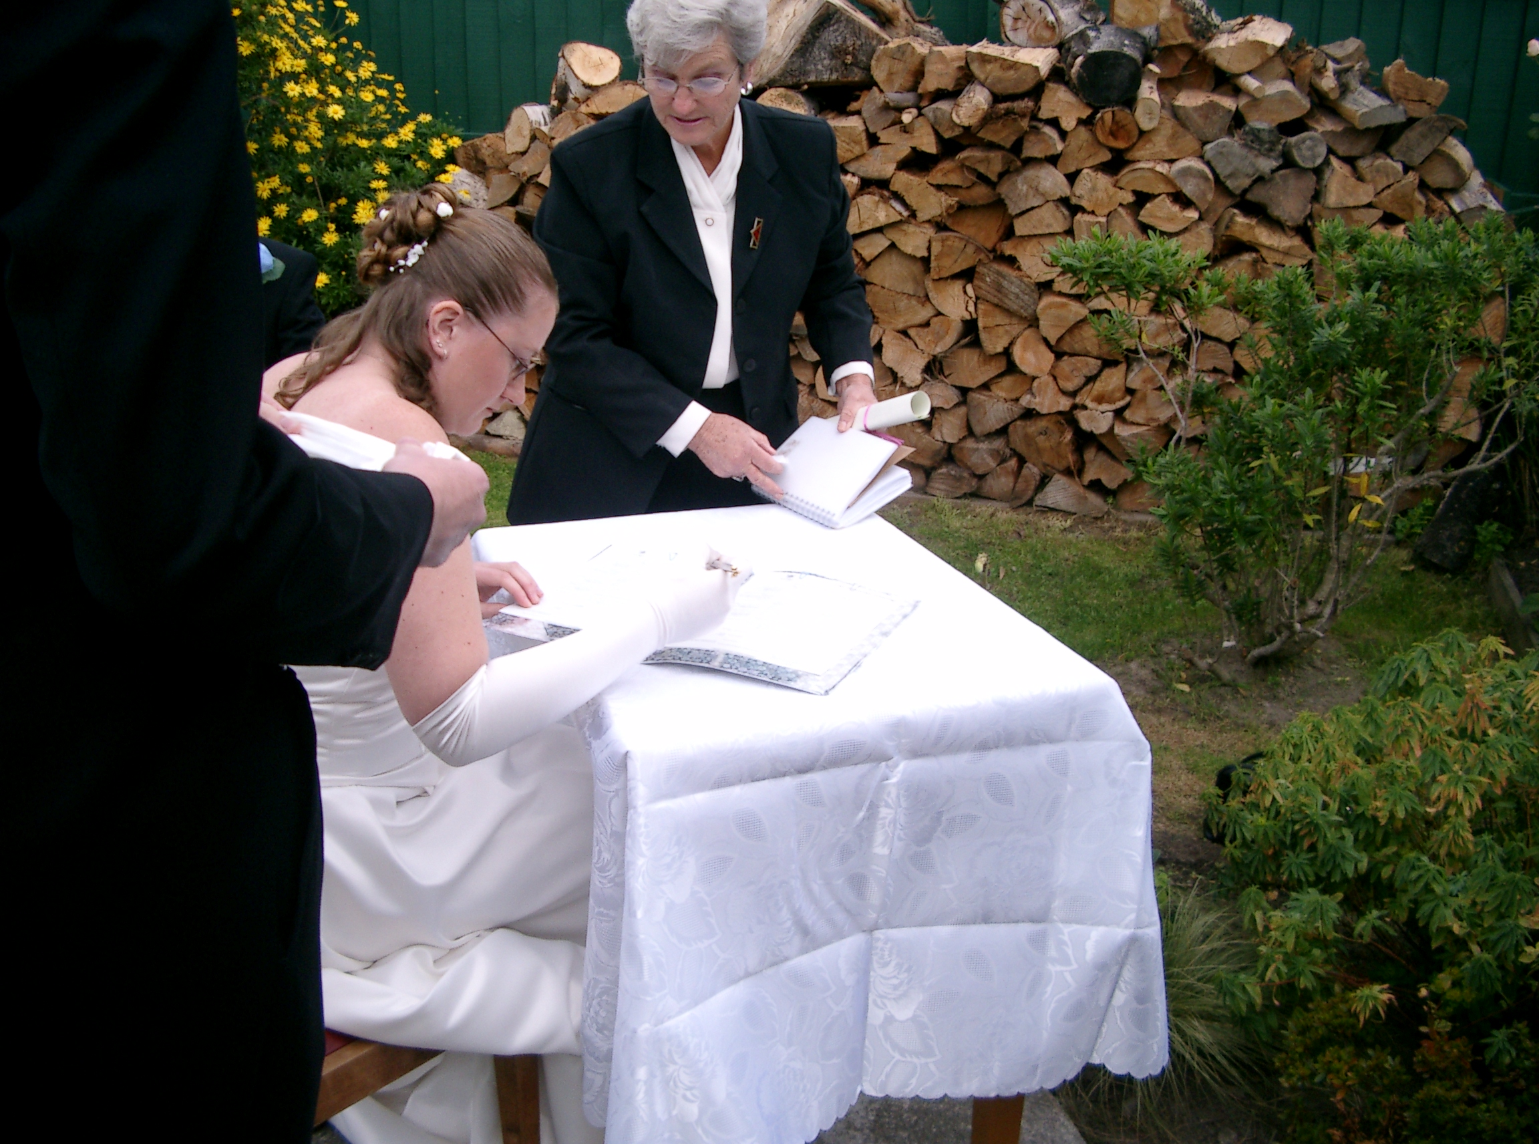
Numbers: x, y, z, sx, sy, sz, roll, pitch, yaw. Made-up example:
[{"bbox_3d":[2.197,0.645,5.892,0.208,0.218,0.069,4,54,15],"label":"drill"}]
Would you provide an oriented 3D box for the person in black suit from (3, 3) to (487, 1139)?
[{"bbox_3d":[-0.475,0.220,1.346,0.470,1.800,0.600,-13,24,-35],"label":"person in black suit"}]

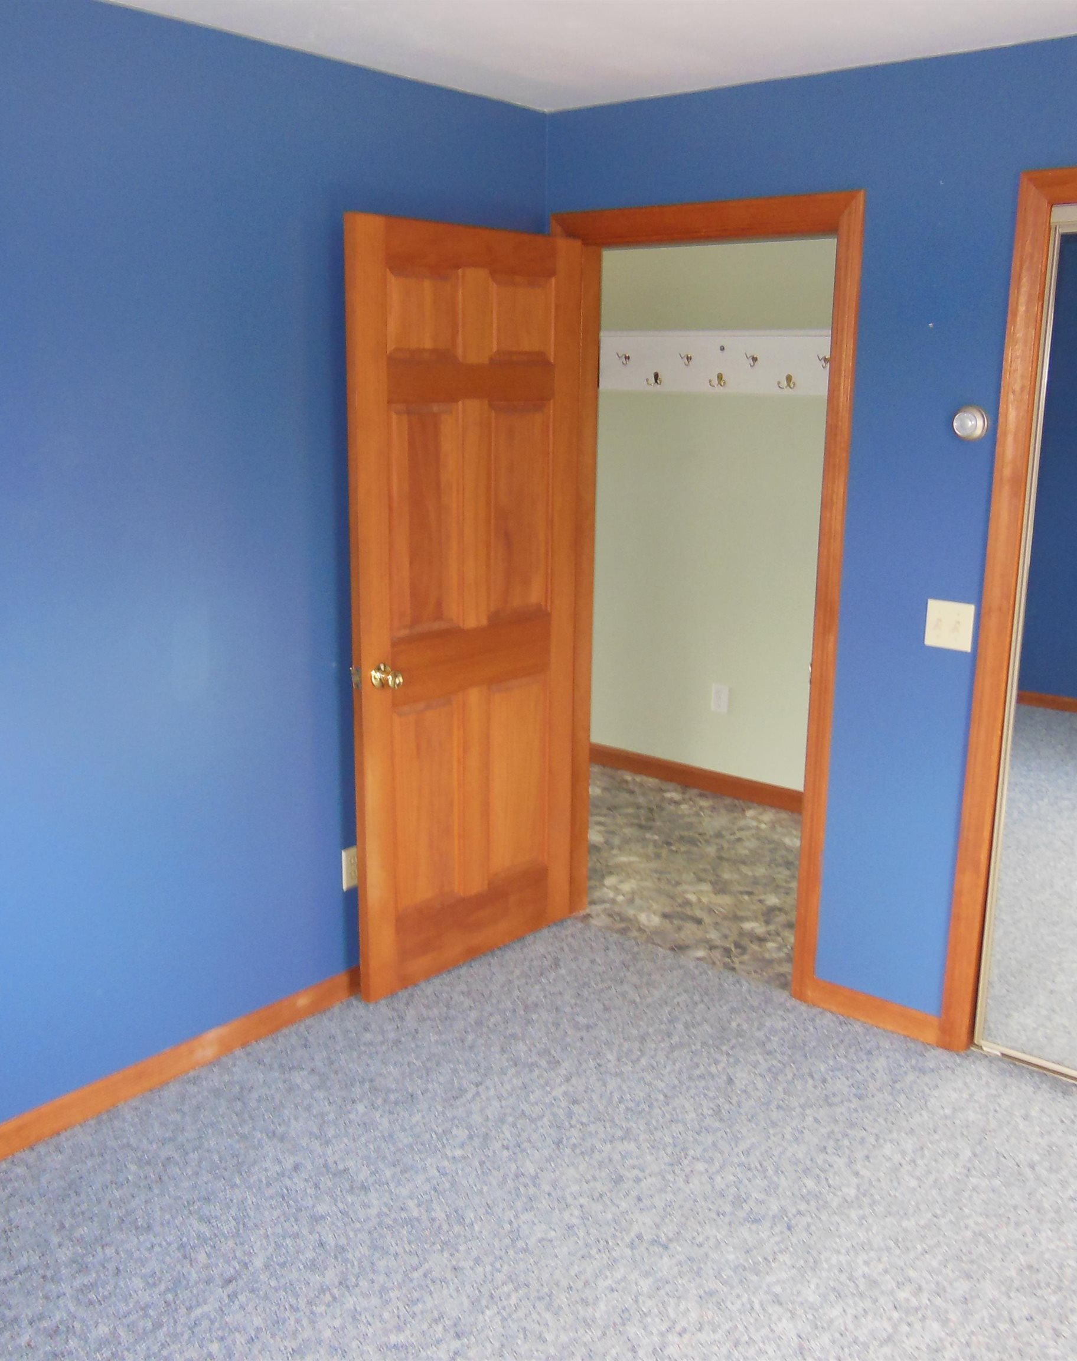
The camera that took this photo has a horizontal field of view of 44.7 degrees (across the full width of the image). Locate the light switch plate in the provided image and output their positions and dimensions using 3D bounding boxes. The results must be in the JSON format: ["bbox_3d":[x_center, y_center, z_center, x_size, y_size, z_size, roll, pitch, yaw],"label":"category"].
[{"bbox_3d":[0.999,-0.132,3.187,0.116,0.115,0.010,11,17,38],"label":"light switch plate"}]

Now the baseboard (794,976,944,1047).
[{"bbox_3d":[0.893,0.874,3.495,0.398,0.082,0.016,11,17,38],"label":"baseboard"}]

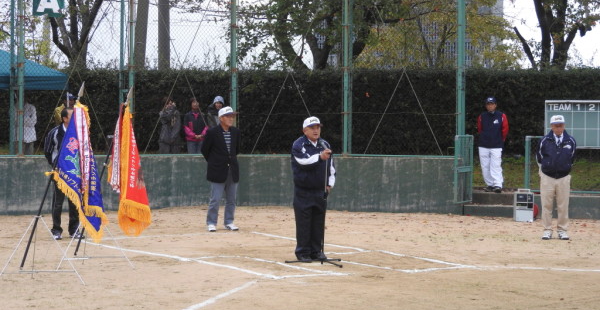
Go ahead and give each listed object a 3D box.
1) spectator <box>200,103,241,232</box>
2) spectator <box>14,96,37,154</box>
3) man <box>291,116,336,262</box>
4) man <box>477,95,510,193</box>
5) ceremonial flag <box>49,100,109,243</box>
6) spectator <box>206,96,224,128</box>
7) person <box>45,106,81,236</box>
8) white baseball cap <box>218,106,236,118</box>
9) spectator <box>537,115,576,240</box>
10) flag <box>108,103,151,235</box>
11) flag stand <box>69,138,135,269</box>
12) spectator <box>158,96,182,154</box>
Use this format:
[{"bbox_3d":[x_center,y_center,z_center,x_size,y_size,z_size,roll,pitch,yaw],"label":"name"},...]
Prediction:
[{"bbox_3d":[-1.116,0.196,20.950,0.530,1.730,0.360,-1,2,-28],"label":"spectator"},{"bbox_3d":[-4.928,-0.324,26.500,0.470,1.580,0.340,0,2,-13],"label":"spectator"},{"bbox_3d":[0.158,0.400,17.200,0.550,1.700,0.450,0,2,-25],"label":"man"},{"bbox_3d":[3.332,-0.173,25.500,0.540,1.670,0.340,1,2,6],"label":"man"},{"bbox_3d":[-2.303,0.171,15.250,0.650,1.480,0.350,0,2,-15],"label":"ceremonial flag"},{"bbox_3d":[-1.525,-0.274,26.900,0.460,1.580,0.320,0,2,-5],"label":"spectator"},{"bbox_3d":[-3.136,0.247,19.700,0.520,1.730,0.360,-1,2,-30],"label":"person"},{"bbox_3d":[-1.026,-0.606,21.000,0.270,0.150,0.190,2,2,38],"label":"white baseball cap"},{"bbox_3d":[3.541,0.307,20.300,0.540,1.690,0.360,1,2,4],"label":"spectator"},{"bbox_3d":[-1.967,0.168,17.100,0.520,1.550,0.380,0,2,-3],"label":"flag"},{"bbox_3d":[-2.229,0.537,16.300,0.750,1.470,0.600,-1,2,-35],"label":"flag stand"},{"bbox_3d":[-2.364,-0.265,26.900,0.460,1.600,0.340,0,2,-12],"label":"spectator"}]

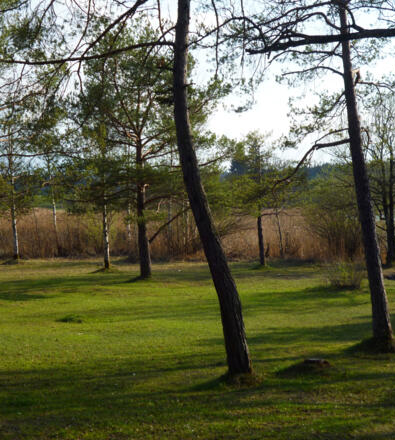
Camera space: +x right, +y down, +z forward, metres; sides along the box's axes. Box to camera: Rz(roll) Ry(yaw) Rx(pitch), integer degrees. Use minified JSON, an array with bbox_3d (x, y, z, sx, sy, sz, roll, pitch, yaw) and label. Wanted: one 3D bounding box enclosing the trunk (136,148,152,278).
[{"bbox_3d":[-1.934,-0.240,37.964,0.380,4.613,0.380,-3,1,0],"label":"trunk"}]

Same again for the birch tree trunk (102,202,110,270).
[{"bbox_3d":[-3.659,0.654,42.979,0.210,2.719,0.210,-2,1,0],"label":"birch tree trunk"}]

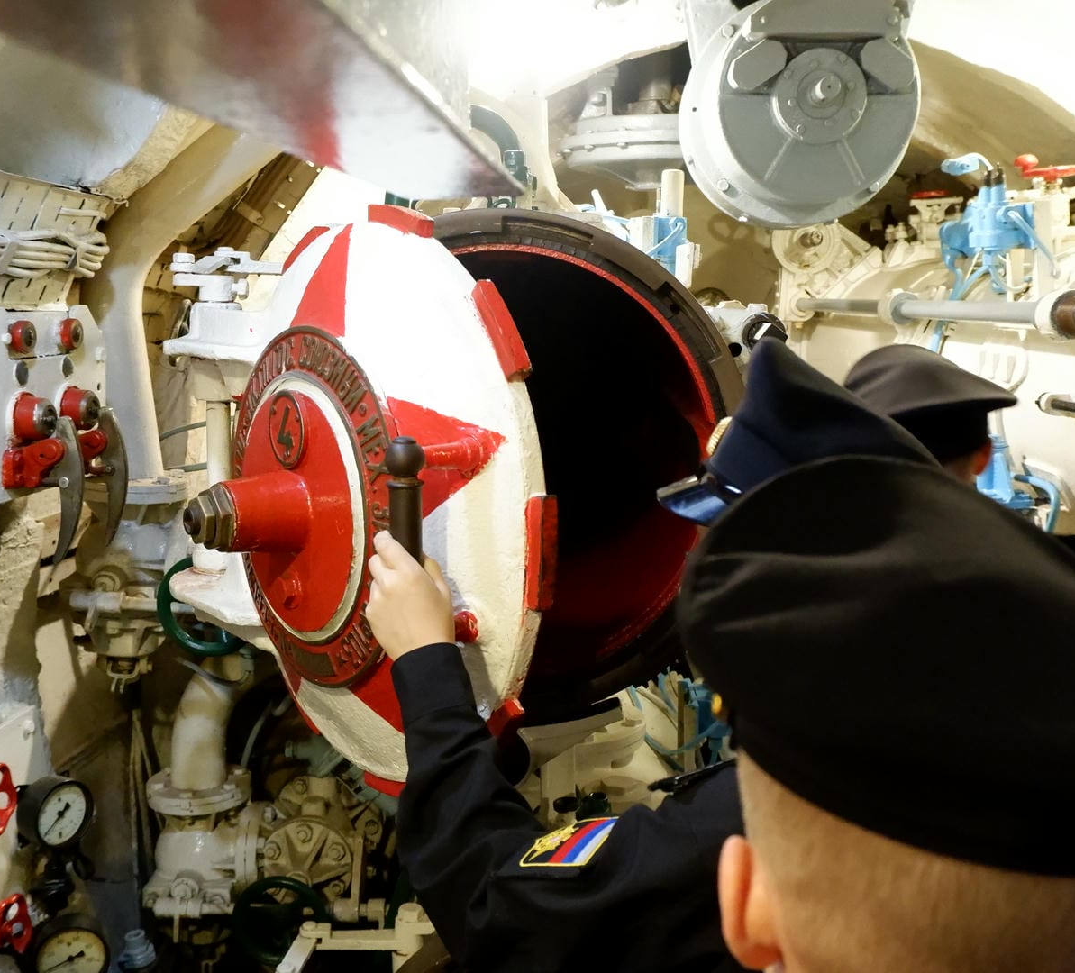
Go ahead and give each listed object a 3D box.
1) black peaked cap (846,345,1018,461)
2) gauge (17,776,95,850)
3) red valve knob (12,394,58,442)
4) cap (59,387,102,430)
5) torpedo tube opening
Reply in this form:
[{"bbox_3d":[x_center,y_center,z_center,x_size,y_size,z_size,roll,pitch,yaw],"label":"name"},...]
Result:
[{"bbox_3d":[0.553,-0.115,1.680,0.250,0.140,0.270,2,10,10],"label":"black peaked cap"},{"bbox_3d":[-0.634,0.425,1.560,0.050,0.093,0.093,13,14,25],"label":"gauge"},{"bbox_3d":[-0.676,-0.092,1.600,0.036,0.060,0.060,6,10,11],"label":"red valve knob"},{"bbox_3d":[-0.639,-0.108,1.671,0.034,0.059,0.059,5,10,6],"label":"cap"},{"bbox_3d":[-0.047,-0.033,1.510,0.610,0.610,0.160,-2,10,-9],"label":"torpedo tube opening"}]

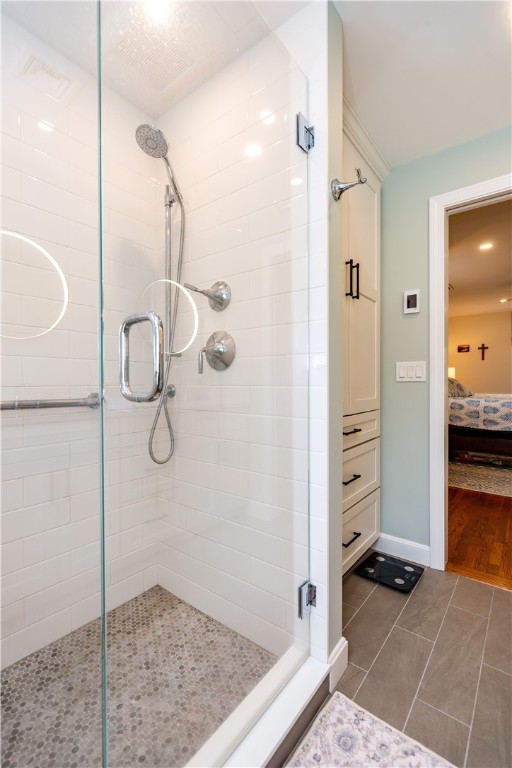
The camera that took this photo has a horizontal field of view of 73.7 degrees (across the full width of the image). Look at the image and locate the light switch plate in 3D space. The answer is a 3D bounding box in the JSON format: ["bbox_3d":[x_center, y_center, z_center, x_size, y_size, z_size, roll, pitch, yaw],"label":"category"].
[{"bbox_3d":[0.911,-0.072,2.003,0.166,0.115,0.010,0,1,39],"label":"light switch plate"}]

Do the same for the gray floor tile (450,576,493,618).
[{"bbox_3d":[1.069,1.048,1.680,0.156,0.010,0.296,0,1,39],"label":"gray floor tile"}]

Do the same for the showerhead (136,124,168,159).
[{"bbox_3d":[-0.440,-1.048,1.465,0.134,0.048,0.134,0,-27,39],"label":"showerhead"}]

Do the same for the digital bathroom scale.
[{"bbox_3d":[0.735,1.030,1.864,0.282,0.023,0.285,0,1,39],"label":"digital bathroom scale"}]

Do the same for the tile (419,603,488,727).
[{"bbox_3d":[0.785,1.050,1.326,0.156,0.010,0.604,0,1,39],"label":"tile"}]

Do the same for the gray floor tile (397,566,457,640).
[{"bbox_3d":[0.850,1.048,1.662,0.156,0.010,0.602,0,1,39],"label":"gray floor tile"}]

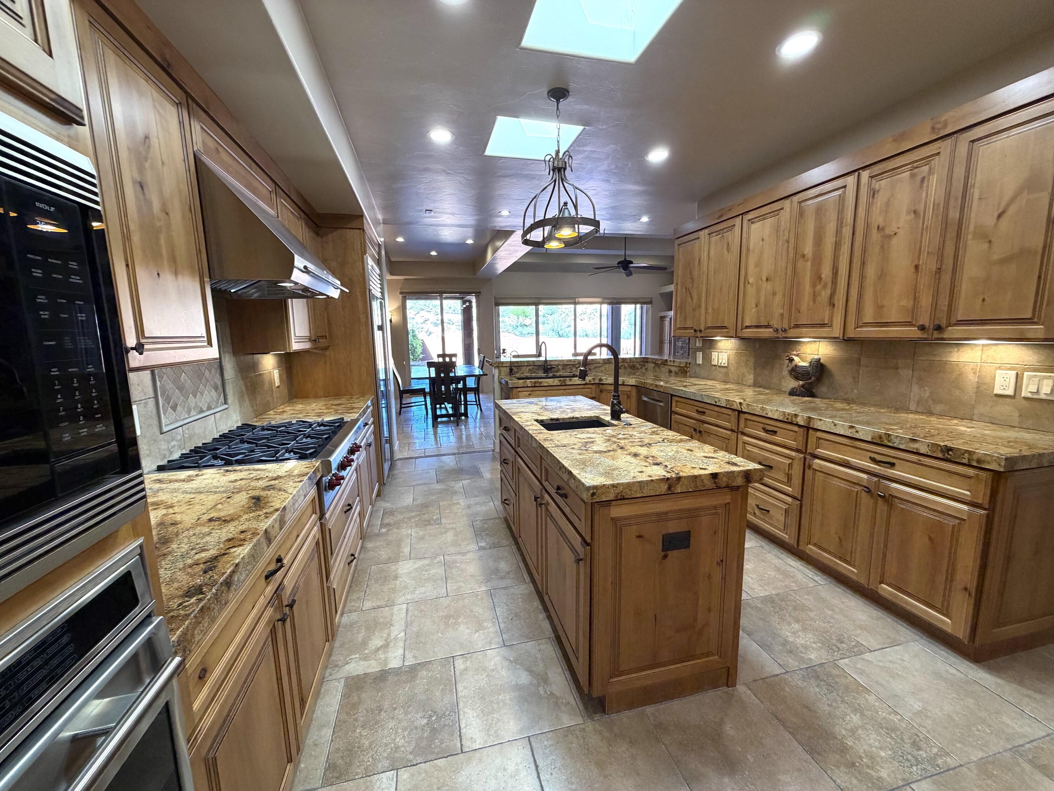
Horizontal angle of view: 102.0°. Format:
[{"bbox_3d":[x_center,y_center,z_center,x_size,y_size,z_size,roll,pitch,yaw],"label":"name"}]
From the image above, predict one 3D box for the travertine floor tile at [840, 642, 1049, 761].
[{"bbox_3d":[1.601,1.178,1.677,0.450,0.012,0.450,-3,8,-13],"label":"travertine floor tile"}]

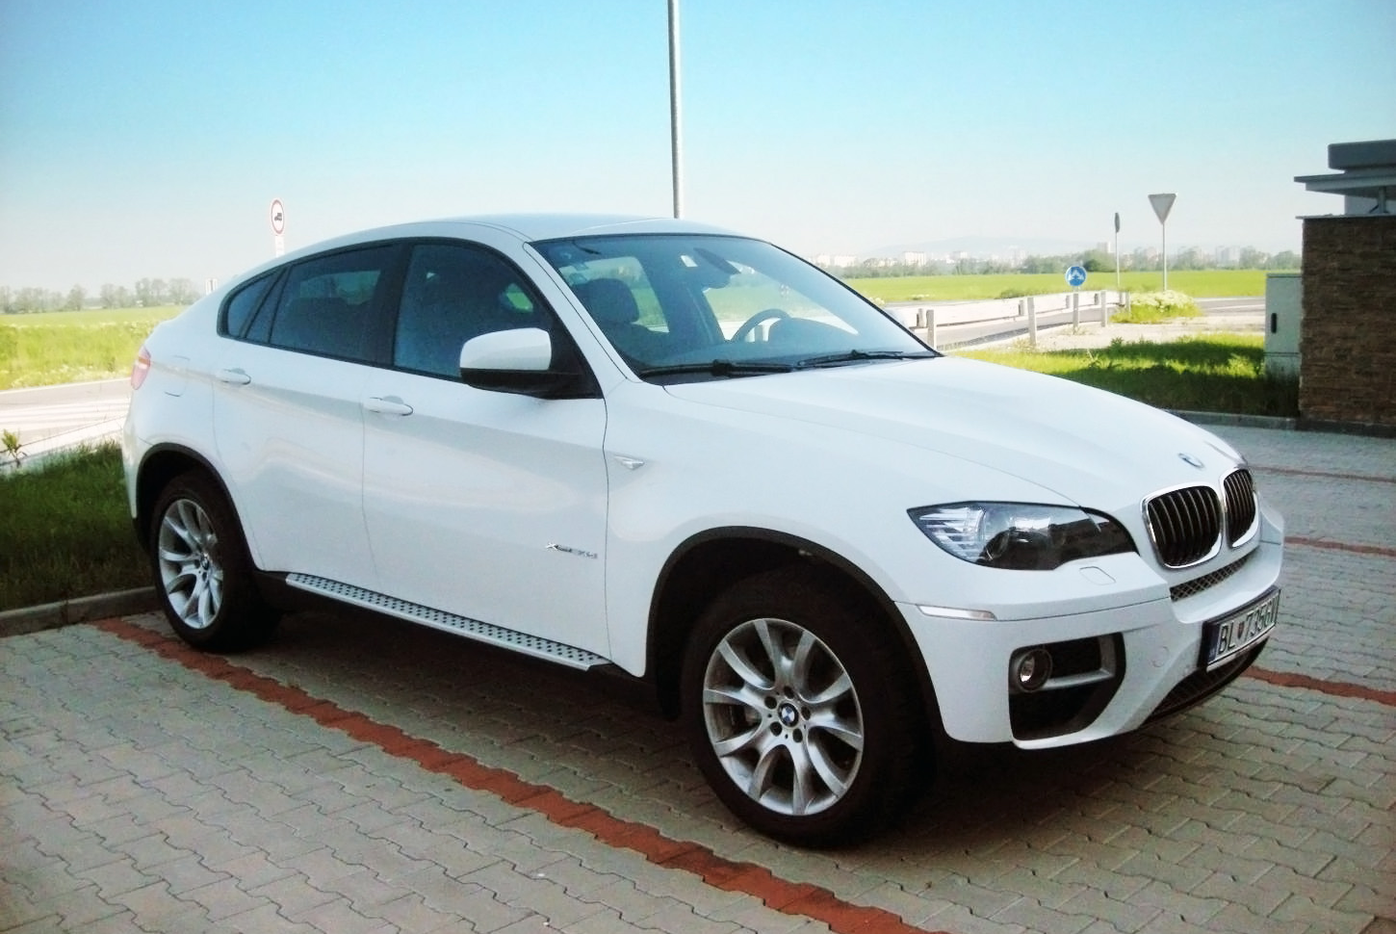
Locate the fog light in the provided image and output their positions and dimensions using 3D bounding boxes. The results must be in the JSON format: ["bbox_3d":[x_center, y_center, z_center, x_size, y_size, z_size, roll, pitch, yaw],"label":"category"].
[{"bbox_3d":[0.804,0.491,3.427,0.080,0.100,0.100,7,10,41],"label":"fog light"}]

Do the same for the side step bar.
[{"bbox_3d":[-0.875,0.515,4.684,1.690,0.055,0.130,7,10,42],"label":"side step bar"}]

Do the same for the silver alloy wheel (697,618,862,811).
[{"bbox_3d":[0.285,0.639,3.768,0.510,0.510,0.220,6,10,39],"label":"silver alloy wheel"}]

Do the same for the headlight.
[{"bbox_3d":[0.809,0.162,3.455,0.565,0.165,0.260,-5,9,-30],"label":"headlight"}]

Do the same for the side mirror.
[{"bbox_3d":[-0.508,-0.315,4.148,0.260,0.195,0.250,7,10,41],"label":"side mirror"}]

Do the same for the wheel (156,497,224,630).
[{"bbox_3d":[-1.935,0.373,5.669,0.510,0.510,0.220,7,10,41],"label":"wheel"}]

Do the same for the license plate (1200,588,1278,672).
[{"bbox_3d":[1.465,0.425,3.805,0.030,0.120,0.520,11,13,40],"label":"license plate"}]

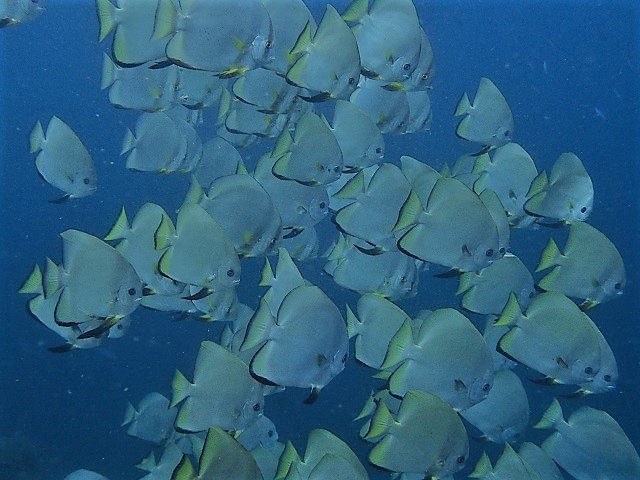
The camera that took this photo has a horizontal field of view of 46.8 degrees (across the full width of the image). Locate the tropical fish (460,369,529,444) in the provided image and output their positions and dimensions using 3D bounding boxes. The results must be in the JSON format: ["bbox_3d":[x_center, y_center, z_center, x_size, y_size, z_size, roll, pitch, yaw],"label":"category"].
[{"bbox_3d":[0.811,0.801,3.600,0.400,0.380,0.065,19,-2,-10],"label":"tropical fish"}]

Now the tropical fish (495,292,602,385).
[{"bbox_3d":[0.735,0.316,2.400,0.345,0.285,0.075,28,-3,-12],"label":"tropical fish"}]

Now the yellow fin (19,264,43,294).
[{"bbox_3d":[-1.073,0.147,2.750,0.075,0.125,0.020,28,-3,-12],"label":"yellow fin"}]

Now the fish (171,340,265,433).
[{"bbox_3d":[-0.356,0.542,2.700,0.360,0.335,0.065,15,0,0],"label":"fish"}]

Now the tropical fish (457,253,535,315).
[{"bbox_3d":[0.736,0.186,3.100,0.345,0.270,0.070,15,-3,-22],"label":"tropical fish"}]

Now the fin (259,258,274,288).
[{"bbox_3d":[-0.232,0.141,3.200,0.060,0.125,0.020,18,-3,-20],"label":"fin"}]

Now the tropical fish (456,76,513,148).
[{"bbox_3d":[0.929,-0.687,4.150,0.400,0.410,0.065,19,-3,-13],"label":"tropical fish"}]

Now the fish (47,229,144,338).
[{"bbox_3d":[-0.793,0.149,2.600,0.345,0.355,0.075,8,-3,-3],"label":"fish"}]

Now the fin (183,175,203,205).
[{"bbox_3d":[-0.482,-0.169,2.750,0.065,0.145,0.018,22,-1,-3],"label":"fin"}]

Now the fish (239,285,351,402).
[{"bbox_3d":[-0.071,0.347,2.550,0.400,0.390,0.065,22,-12,-31],"label":"fish"}]

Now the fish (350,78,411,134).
[{"bbox_3d":[0.306,-0.738,4.000,0.400,0.380,0.065,15,2,-1],"label":"fish"}]

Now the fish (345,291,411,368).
[{"bbox_3d":[0.288,0.405,3.200,0.360,0.325,0.065,13,0,0],"label":"fish"}]

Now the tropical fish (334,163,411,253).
[{"bbox_3d":[0.233,-0.138,3.050,0.400,0.380,0.065,23,-9,-23],"label":"tropical fish"}]

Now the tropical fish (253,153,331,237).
[{"bbox_3d":[-0.144,-0.201,3.000,0.385,0.355,0.070,20,-3,-9],"label":"tropical fish"}]

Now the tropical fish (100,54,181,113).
[{"bbox_3d":[-0.716,-0.647,3.000,0.355,0.280,0.070,7,-3,-22],"label":"tropical fish"}]

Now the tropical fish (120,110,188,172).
[{"bbox_3d":[-0.901,-0.539,4.050,0.360,0.335,0.065,14,-2,-10],"label":"tropical fish"}]

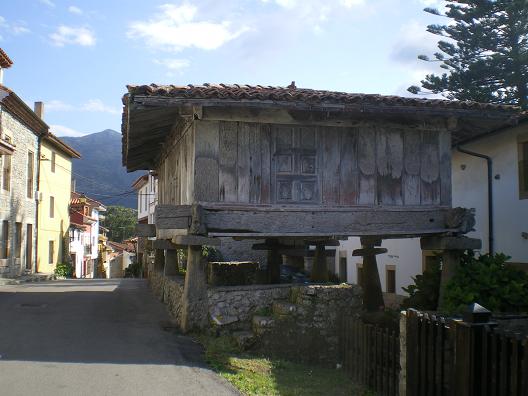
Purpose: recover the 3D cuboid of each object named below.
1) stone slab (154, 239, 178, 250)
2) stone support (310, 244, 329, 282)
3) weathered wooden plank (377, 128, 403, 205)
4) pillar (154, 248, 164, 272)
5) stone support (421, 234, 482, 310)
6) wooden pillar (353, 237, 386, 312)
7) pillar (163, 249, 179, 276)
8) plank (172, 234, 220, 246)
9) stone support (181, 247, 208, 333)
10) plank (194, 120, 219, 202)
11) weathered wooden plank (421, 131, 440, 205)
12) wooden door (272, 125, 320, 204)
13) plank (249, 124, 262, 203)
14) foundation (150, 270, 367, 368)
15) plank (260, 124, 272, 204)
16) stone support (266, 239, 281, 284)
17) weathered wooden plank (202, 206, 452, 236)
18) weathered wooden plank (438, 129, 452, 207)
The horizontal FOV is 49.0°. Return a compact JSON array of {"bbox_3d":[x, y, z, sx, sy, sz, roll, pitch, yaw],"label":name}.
[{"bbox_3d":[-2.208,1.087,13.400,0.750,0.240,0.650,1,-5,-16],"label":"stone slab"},{"bbox_3d":[1.590,1.876,16.600,0.480,1.200,0.480,1,-5,-16],"label":"stone support"},{"bbox_3d":[2.542,-0.624,11.773,0.584,1.557,0.060,1,-3,-14],"label":"weathered wooden plank"},{"bbox_3d":[-3.660,2.189,20.300,0.333,0.841,0.333,1,-4,-12],"label":"pillar"},{"bbox_3d":[3.893,1.593,12.066,0.880,1.580,0.880,1,-3,-14],"label":"stone support"},{"bbox_3d":[2.912,2.112,16.000,0.892,2.098,0.892,1,-4,-12],"label":"wooden pillar"},{"bbox_3d":[-2.150,1.491,13.400,0.310,0.670,0.310,1,-5,-16],"label":"pillar"},{"bbox_3d":[-1.247,0.791,10.790,0.860,0.210,0.860,1,-3,-14],"label":"plank"},{"bbox_3d":[-1.433,1.866,11.950,0.531,1.814,0.531,1,-4,-12],"label":"stone support"},{"bbox_3d":[-1.074,-0.680,10.887,0.452,1.533,0.060,1,-3,-14],"label":"plank"},{"bbox_3d":[3.402,-0.607,11.896,0.439,1.539,0.060,1,-5,-16],"label":"weathered wooden plank"},{"bbox_3d":[0.628,-0.638,11.313,0.995,1.572,0.080,1,-3,-14],"label":"wooden door"},{"bbox_3d":[-0.169,-0.656,11.108,0.235,1.526,0.060,1,-3,-14],"label":"plank"},{"bbox_3d":[-0.508,2.558,14.028,3.471,1.550,6.200,1,-3,-14],"label":"foundation"},{"bbox_3d":[0.036,-0.644,11.158,0.208,1.543,0.060,1,-3,-14],"label":"plank"},{"bbox_3d":[0.229,1.546,14.000,0.340,1.150,0.340,1,-5,-16],"label":"stone support"},{"bbox_3d":[1.324,0.456,11.212,5.117,0.543,0.280,1,-5,-16],"label":"weathered wooden plank"},{"bbox_3d":[3.742,-0.601,11.996,0.294,1.572,0.070,1,-5,-16],"label":"weathered wooden plank"}]

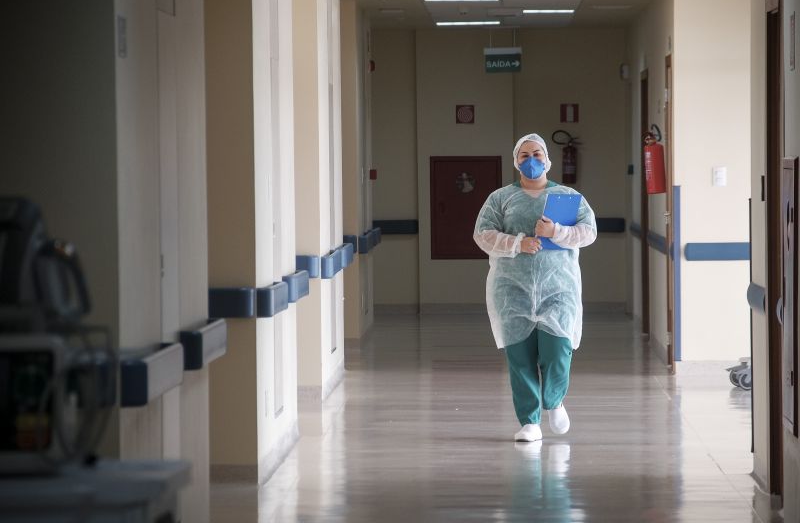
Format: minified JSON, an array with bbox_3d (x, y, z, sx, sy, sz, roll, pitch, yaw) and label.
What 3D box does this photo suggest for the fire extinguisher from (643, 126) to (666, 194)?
[{"bbox_3d":[1.817,-0.725,11.885,0.150,0.475,0.210,-5,3,4],"label":"fire extinguisher"}]

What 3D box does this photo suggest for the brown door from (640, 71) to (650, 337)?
[{"bbox_3d":[2.029,-0.456,13.516,0.070,2.130,0.800,0,4,4],"label":"brown door"}]

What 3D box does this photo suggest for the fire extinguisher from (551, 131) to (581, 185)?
[{"bbox_3d":[1.529,-0.964,15.303,0.250,0.495,0.170,0,4,4],"label":"fire extinguisher"}]

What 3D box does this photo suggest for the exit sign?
[{"bbox_3d":[0.917,-1.784,14.787,0.335,0.230,0.050,0,4,7],"label":"exit sign"}]

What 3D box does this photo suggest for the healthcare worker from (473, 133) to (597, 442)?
[{"bbox_3d":[0.718,0.135,8.900,0.645,1.610,0.480,0,4,4],"label":"healthcare worker"}]

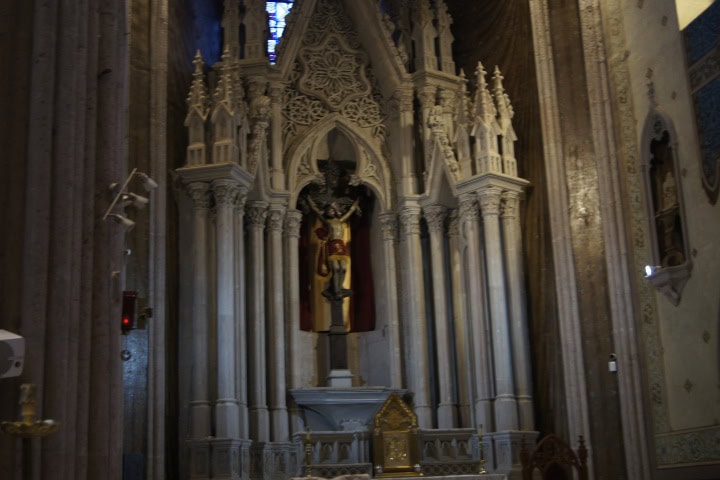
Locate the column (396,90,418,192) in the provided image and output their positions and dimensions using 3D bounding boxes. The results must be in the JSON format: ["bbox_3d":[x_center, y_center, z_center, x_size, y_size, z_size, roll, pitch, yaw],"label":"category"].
[{"bbox_3d":[0.753,-1.589,14.416,0.272,1.788,0.272,1,-13,-16],"label":"column"}]

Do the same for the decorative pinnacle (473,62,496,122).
[{"bbox_3d":[1.748,-2.138,12.846,0.239,0.852,0.239,8,-16,-37],"label":"decorative pinnacle"}]

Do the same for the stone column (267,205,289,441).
[{"bbox_3d":[-1.210,1.164,13.171,0.263,3.487,0.263,1,-13,-16],"label":"stone column"}]

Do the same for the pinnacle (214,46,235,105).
[{"bbox_3d":[-1.815,-2.229,12.049,0.205,0.781,0.205,-5,-13,11],"label":"pinnacle"}]

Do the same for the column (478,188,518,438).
[{"bbox_3d":[1.862,0.893,12.151,0.301,3.275,0.301,-2,-13,0],"label":"column"}]

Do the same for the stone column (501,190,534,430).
[{"bbox_3d":[2.319,0.995,13.285,0.251,3.587,0.251,1,-13,-16],"label":"stone column"}]

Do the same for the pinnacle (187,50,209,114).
[{"bbox_3d":[-2.183,-2.146,12.098,0.222,0.866,0.222,-5,-13,11],"label":"pinnacle"}]

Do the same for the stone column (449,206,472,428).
[{"bbox_3d":[1.542,1.190,13.987,0.202,3.409,0.202,1,-13,-16],"label":"stone column"}]

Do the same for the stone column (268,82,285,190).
[{"bbox_3d":[-1.213,-1.507,13.059,0.205,1.580,0.205,1,-13,-13],"label":"stone column"}]

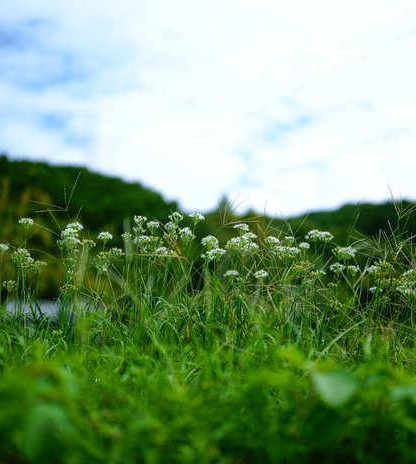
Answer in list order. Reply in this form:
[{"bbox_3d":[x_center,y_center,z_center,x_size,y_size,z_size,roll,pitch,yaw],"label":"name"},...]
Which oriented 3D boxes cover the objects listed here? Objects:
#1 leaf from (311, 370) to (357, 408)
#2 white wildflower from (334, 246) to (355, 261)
[{"bbox_3d":[0.196,0.242,1.050,0.072,0.060,0.045,0,0,0],"label":"leaf"},{"bbox_3d":[0.395,0.062,1.950,0.061,0.039,0.055,0,0,0],"label":"white wildflower"}]

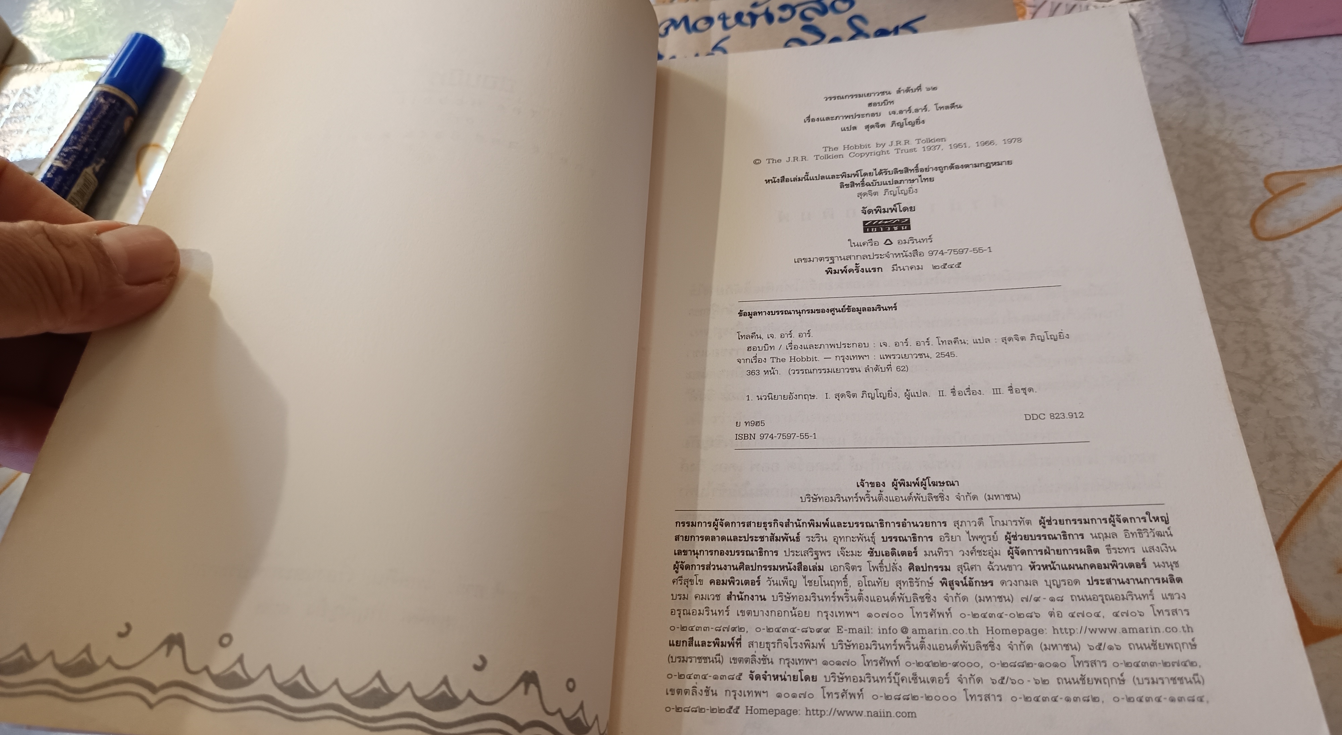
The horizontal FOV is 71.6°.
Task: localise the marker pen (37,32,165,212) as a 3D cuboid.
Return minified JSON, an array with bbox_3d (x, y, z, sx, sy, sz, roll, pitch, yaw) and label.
[{"bbox_3d":[-0.214,-0.065,0.329,0.017,0.017,0.139,4,62,12],"label":"marker pen"}]

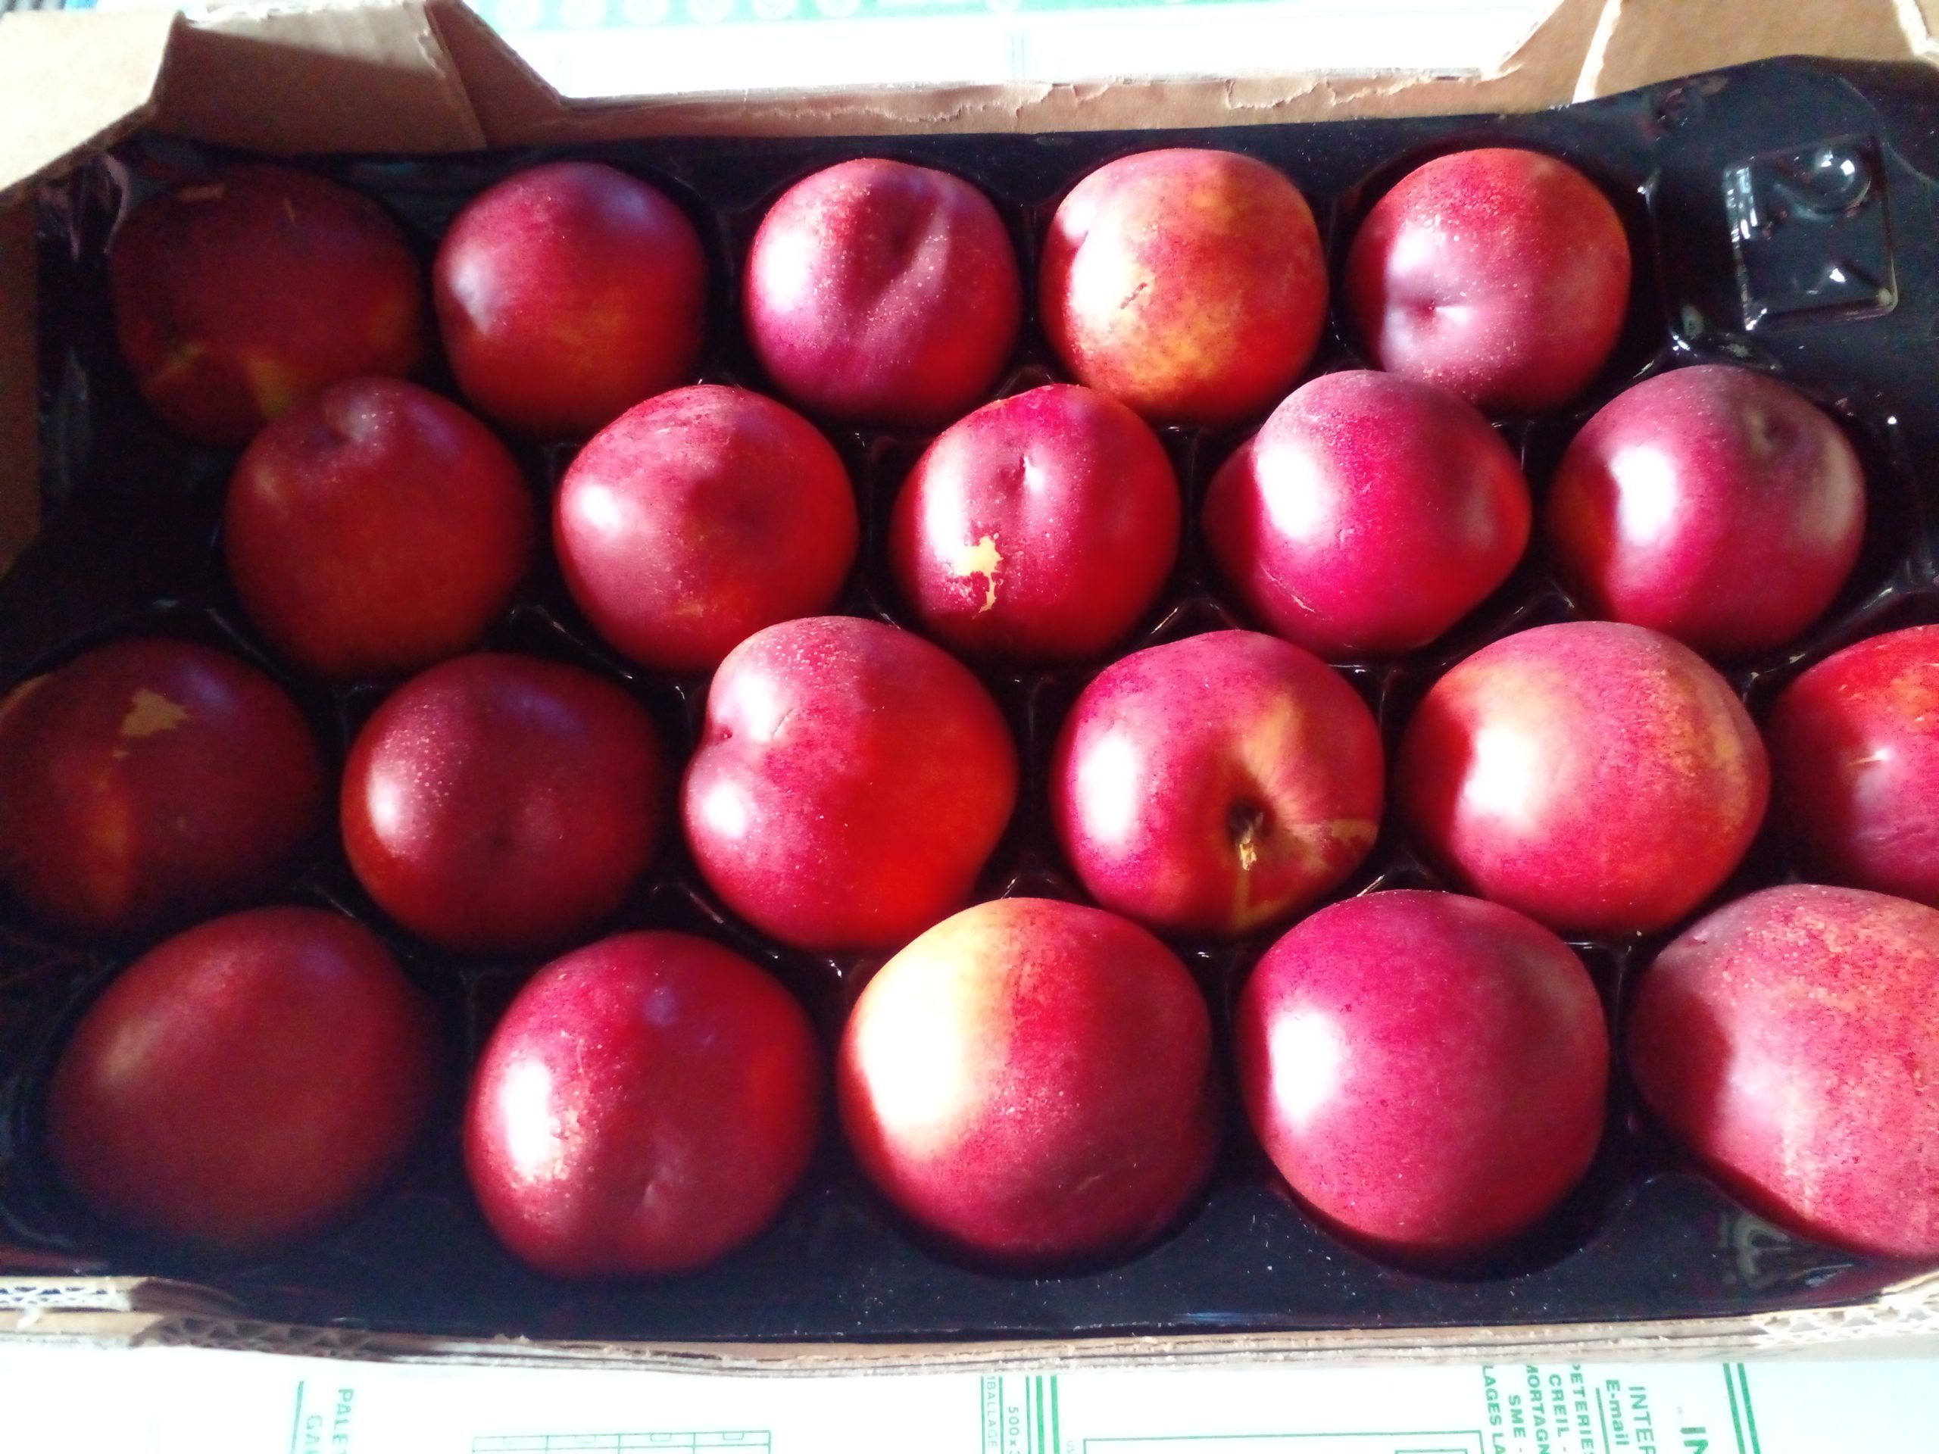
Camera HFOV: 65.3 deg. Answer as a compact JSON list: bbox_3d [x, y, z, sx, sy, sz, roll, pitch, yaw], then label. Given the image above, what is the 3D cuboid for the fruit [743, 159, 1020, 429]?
[{"bbox_3d":[-0.021,-0.106,0.373,0.068,0.062,0.065,-1,67,2],"label":"fruit"}]

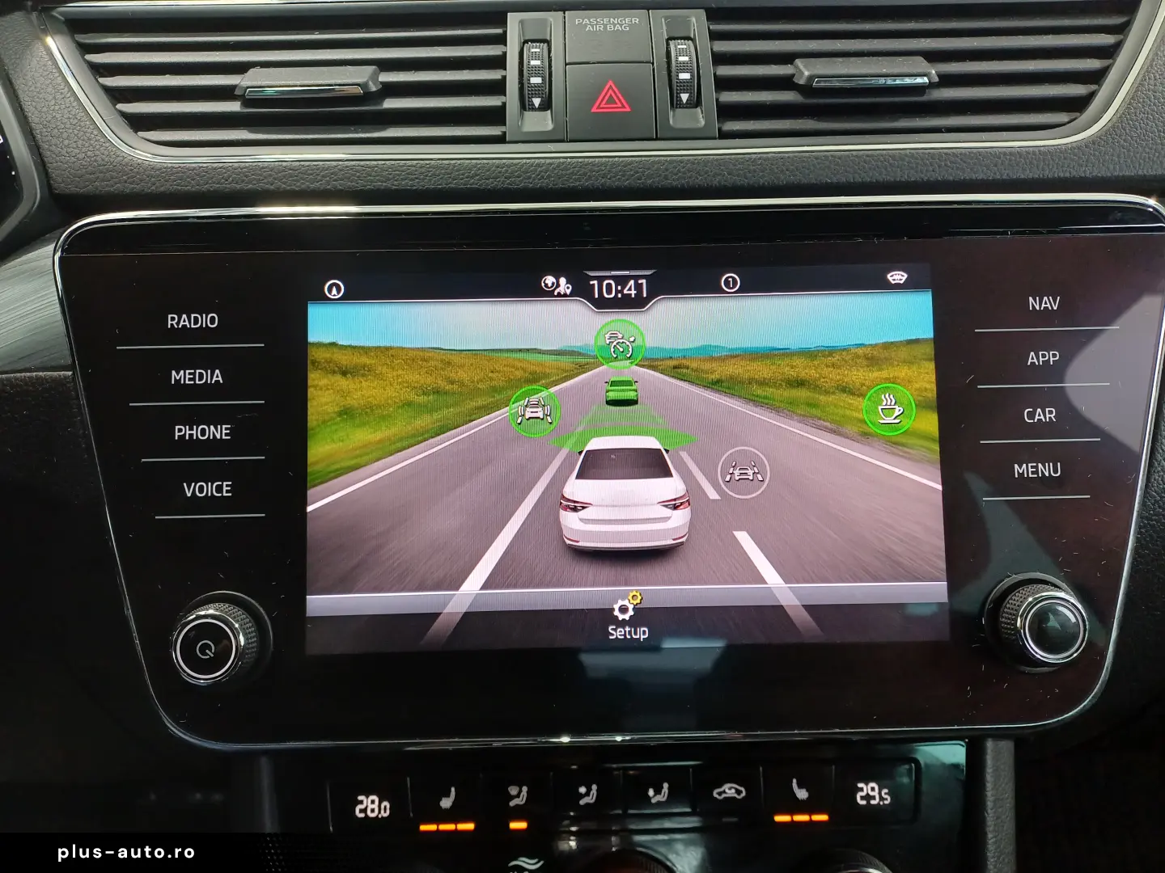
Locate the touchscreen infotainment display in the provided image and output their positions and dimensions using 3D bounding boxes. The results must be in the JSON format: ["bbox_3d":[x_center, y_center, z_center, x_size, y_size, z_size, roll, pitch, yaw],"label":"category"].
[{"bbox_3d":[0.012,0.006,0.235,0.175,0.105,0.010,-1,-4,-1],"label":"touchscreen infotainment display"}]

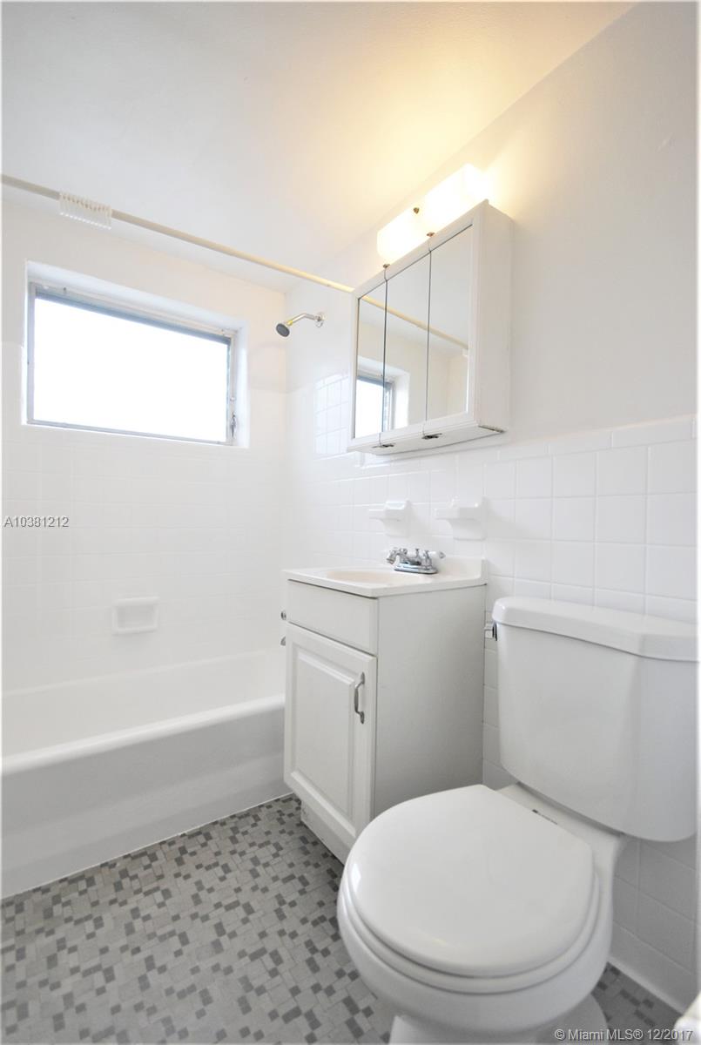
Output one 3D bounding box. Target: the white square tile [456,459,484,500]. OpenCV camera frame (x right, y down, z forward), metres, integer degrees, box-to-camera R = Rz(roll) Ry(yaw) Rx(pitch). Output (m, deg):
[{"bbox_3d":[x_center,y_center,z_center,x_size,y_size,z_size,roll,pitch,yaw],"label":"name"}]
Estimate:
[{"bbox_3d":[0.378,-0.123,1.361,0.009,0.107,0.107,1,0,-36],"label":"white square tile"}]

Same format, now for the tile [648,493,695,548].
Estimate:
[{"bbox_3d":[0.692,-0.006,0.926,0.009,0.107,0.107,1,0,-36],"label":"tile"}]

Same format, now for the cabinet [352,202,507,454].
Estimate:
[{"bbox_3d":[0.230,-0.569,1.461,0.131,0.613,0.609,1,0,-36],"label":"cabinet"}]

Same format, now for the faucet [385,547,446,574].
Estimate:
[{"bbox_3d":[0.184,0.121,1.418,0.143,0.082,0.240,1,0,-35],"label":"faucet"}]

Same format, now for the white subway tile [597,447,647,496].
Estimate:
[{"bbox_3d":[0.627,-0.117,1.003,0.009,0.108,0.108,1,0,-35],"label":"white subway tile"}]

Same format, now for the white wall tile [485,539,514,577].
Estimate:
[{"bbox_3d":[0.435,0.099,1.282,0.010,0.108,0.108,1,0,-36],"label":"white wall tile"}]

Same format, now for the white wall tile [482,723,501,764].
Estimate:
[{"bbox_3d":[0.424,0.647,1.269,0.009,0.108,0.108,1,0,-35],"label":"white wall tile"}]

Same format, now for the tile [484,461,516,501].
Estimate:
[{"bbox_3d":[0.440,-0.120,1.282,0.010,0.108,0.108,1,0,-36],"label":"tile"}]

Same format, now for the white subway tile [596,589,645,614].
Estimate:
[{"bbox_3d":[0.624,0.214,1.015,0.009,0.107,0.107,1,0,-36],"label":"white subway tile"}]

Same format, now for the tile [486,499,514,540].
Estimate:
[{"bbox_3d":[0.439,-0.012,1.274,0.009,0.107,0.107,1,0,-36],"label":"tile"}]

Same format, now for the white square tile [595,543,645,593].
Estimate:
[{"bbox_3d":[0.623,0.102,1.002,0.009,0.108,0.108,1,0,-35],"label":"white square tile"}]

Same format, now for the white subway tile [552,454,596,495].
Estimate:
[{"bbox_3d":[0.568,-0.117,1.104,0.010,0.108,0.108,1,0,-36],"label":"white subway tile"}]

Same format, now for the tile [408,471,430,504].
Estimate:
[{"bbox_3d":[0.245,-0.122,1.538,0.009,0.108,0.108,1,0,-35],"label":"tile"}]

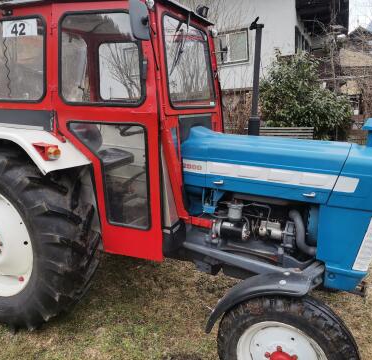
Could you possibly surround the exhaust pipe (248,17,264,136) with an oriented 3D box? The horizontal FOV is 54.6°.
[{"bbox_3d":[0.451,-0.664,2.393,0.095,0.790,0.076,7,14,24],"label":"exhaust pipe"}]

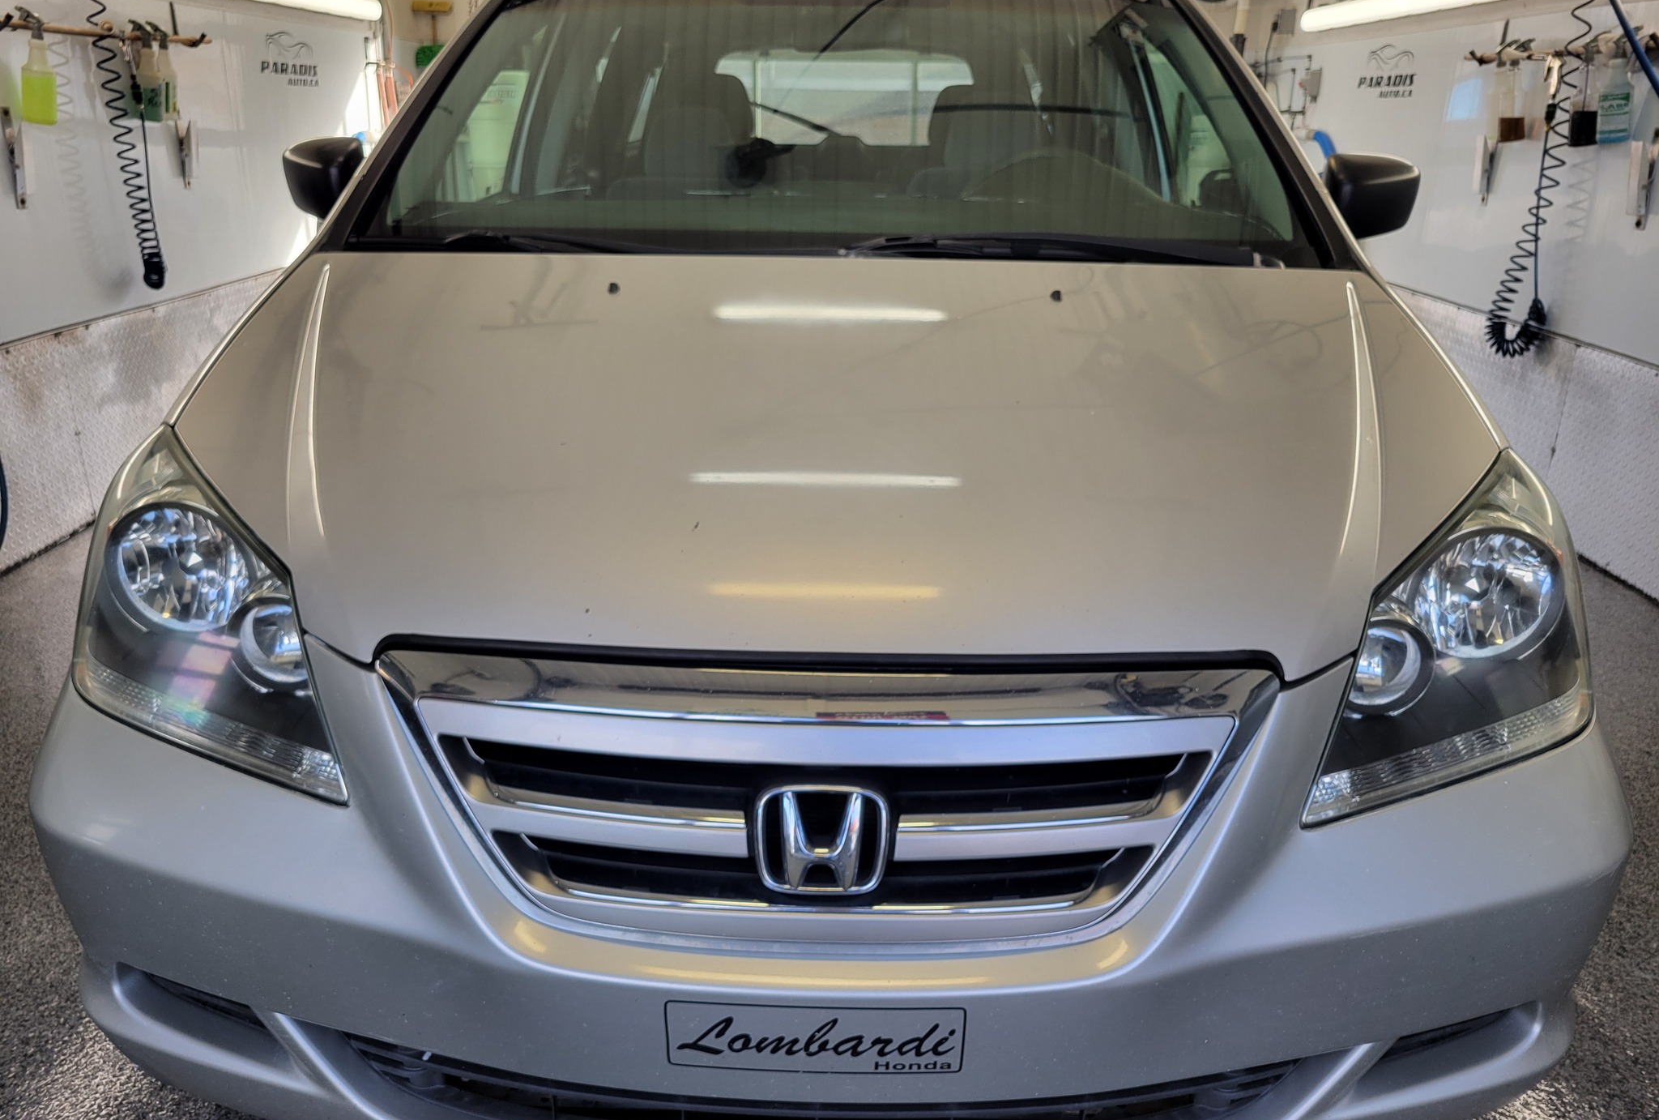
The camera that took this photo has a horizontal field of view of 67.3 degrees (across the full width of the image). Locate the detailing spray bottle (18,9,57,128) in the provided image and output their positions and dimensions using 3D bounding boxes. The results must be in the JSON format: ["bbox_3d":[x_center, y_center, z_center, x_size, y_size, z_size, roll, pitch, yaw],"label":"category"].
[{"bbox_3d":[-2.356,-1.460,3.697,0.102,0.305,0.067,9,20,-3],"label":"detailing spray bottle"}]

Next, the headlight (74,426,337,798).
[{"bbox_3d":[-0.675,0.037,1.393,0.430,0.280,0.480,1,20,0],"label":"headlight"}]

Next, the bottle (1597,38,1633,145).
[{"bbox_3d":[2.401,-1.435,3.800,0.102,0.305,0.067,-8,20,3],"label":"bottle"}]

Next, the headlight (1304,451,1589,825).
[{"bbox_3d":[0.681,0.060,1.384,0.430,0.280,0.480,1,20,0],"label":"headlight"}]

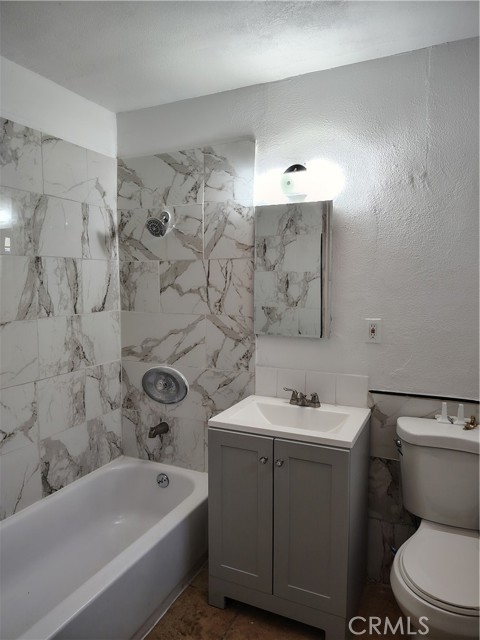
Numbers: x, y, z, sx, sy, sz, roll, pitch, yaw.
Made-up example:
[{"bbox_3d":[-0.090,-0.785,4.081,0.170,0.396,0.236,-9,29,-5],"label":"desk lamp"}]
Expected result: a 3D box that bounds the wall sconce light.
[{"bbox_3d":[0.251,-0.678,2.127,0.133,0.160,0.120,2,5,25],"label":"wall sconce light"}]

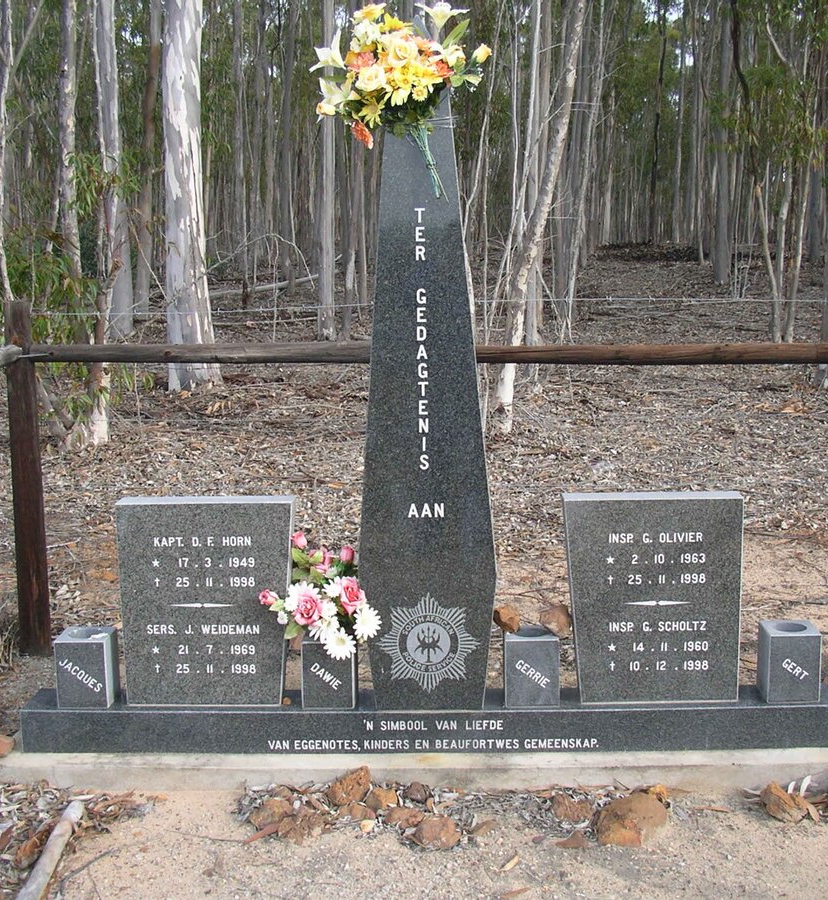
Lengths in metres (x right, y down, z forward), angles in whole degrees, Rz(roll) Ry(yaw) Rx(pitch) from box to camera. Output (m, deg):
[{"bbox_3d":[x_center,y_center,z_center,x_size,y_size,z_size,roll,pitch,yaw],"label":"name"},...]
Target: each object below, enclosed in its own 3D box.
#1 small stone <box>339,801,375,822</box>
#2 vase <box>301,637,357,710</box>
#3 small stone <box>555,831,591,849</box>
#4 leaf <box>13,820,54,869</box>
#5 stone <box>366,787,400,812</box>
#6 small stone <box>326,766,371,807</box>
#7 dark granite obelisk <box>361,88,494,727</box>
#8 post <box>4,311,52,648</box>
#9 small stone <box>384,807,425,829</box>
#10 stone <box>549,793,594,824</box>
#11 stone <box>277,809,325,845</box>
[{"bbox_3d":[-0.150,0.962,3.416,0.100,0.041,0.080,-1,10,2],"label":"small stone"},{"bbox_3d":[-0.241,0.629,3.711,0.145,0.198,0.142,-1,10,2],"label":"vase"},{"bbox_3d":[0.411,1.010,3.326,0.092,0.034,0.060,-1,9,2],"label":"small stone"},{"bbox_3d":[-0.984,1.020,3.318,0.060,0.045,0.210,1,10,9],"label":"leaf"},{"bbox_3d":[-0.089,0.960,3.529,0.093,0.055,0.079,-1,9,2],"label":"stone"},{"bbox_3d":[-0.182,0.934,3.560,0.121,0.101,0.091,-1,9,2],"label":"small stone"},{"bbox_3d":[0.031,-0.121,3.550,0.386,1.720,0.120,-1,10,2],"label":"dark granite obelisk"},{"bbox_3d":[-1.422,0.117,4.731,0.110,1.301,0.110,-1,10,2],"label":"post"},{"bbox_3d":[-0.022,0.968,3.374,0.110,0.039,0.088,-1,10,2],"label":"small stone"},{"bbox_3d":[0.416,0.946,3.381,0.117,0.065,0.093,-1,10,2],"label":"stone"},{"bbox_3d":[-0.292,0.968,3.299,0.121,0.073,0.103,-1,10,2],"label":"stone"}]

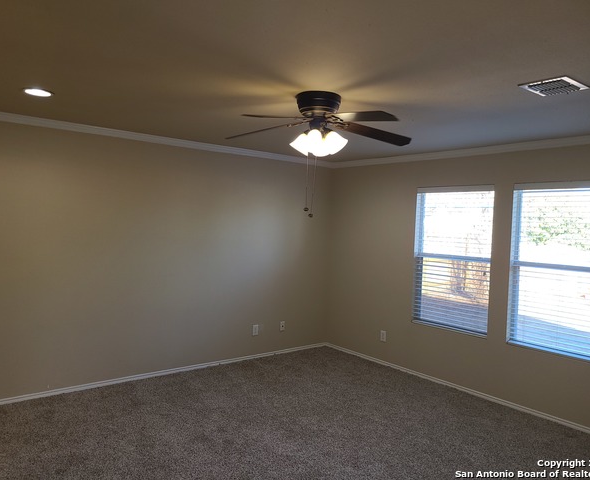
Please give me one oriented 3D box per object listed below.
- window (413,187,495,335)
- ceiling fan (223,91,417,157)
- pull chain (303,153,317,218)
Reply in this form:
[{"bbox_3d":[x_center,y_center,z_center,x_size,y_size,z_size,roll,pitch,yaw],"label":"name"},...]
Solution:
[{"bbox_3d":[1.623,0.184,4.967,0.090,1.470,0.890,1,3,-39],"label":"window"},{"bbox_3d":[0.145,-0.729,3.141,1.290,0.390,1.270,2,2,2],"label":"ceiling fan"},{"bbox_3d":[0.100,-0.359,3.114,0.085,0.450,0.050,2,2,0],"label":"pull chain"}]

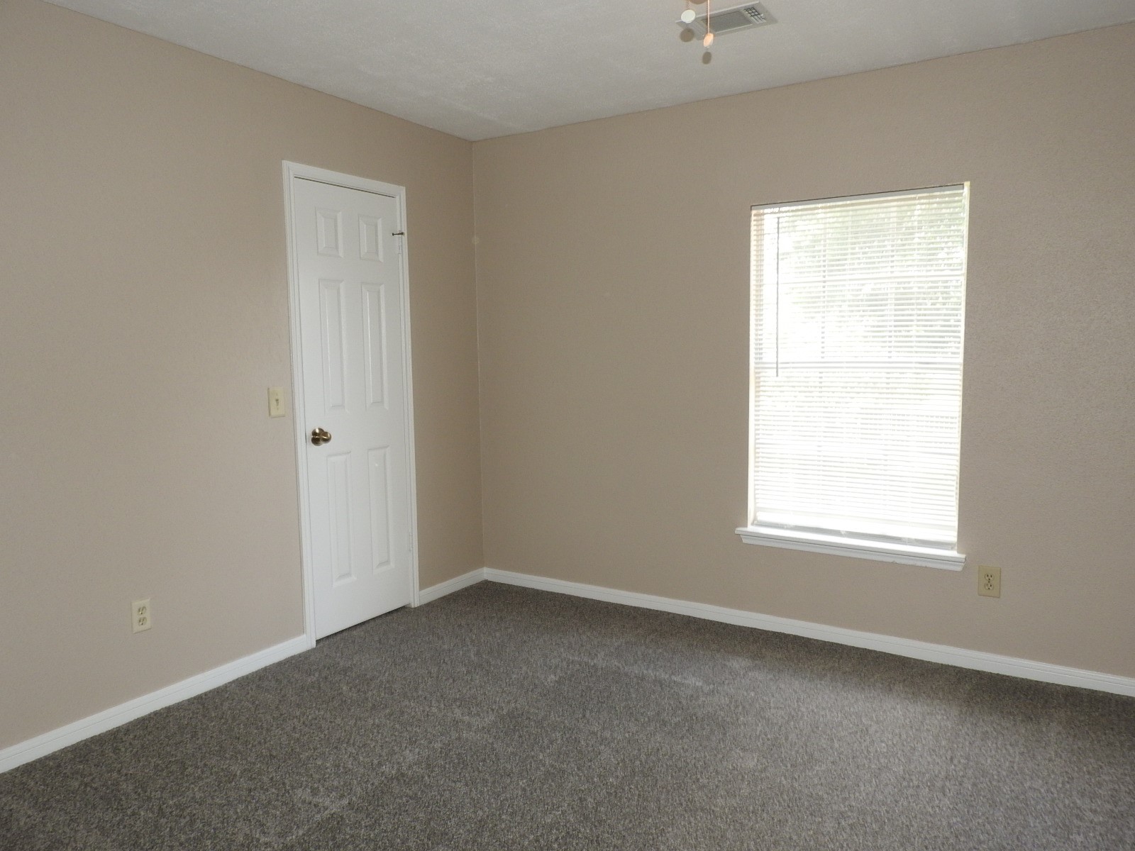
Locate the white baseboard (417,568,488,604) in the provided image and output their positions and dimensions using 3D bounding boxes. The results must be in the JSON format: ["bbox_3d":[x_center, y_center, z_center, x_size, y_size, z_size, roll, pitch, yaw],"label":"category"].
[{"bbox_3d":[-0.622,0.876,4.307,0.015,0.074,0.540,3,6,32],"label":"white baseboard"}]

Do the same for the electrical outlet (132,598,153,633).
[{"bbox_3d":[-1.536,0.688,2.839,0.010,0.115,0.068,3,6,32],"label":"electrical outlet"}]

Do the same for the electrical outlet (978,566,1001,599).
[{"bbox_3d":[1.684,0.625,3.139,0.077,0.121,0.010,3,6,32],"label":"electrical outlet"}]

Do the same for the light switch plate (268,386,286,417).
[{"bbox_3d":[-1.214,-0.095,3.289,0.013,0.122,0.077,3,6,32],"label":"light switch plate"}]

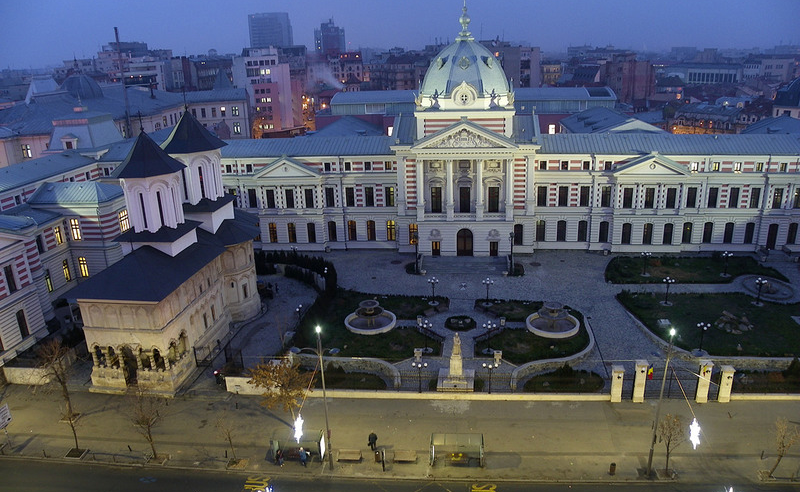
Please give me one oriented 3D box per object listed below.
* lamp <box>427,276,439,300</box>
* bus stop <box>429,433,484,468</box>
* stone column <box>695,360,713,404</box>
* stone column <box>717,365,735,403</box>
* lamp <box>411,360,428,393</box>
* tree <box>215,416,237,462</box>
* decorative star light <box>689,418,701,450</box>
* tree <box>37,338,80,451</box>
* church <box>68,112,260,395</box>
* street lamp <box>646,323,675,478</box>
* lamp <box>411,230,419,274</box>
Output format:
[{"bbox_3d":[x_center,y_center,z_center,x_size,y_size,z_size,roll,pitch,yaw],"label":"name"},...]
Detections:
[{"bbox_3d":[4.316,5.868,76.720,1.400,3.200,1.400,0,18,6],"label":"lamp"},{"bbox_3d":[4.434,15.819,46.527,4.200,2.400,1.700,0,19,5],"label":"bus stop"},{"bbox_3d":[27.045,12.117,53.552,1.100,3.770,1.100,0,19,5],"label":"stone column"},{"bbox_3d":[28.989,12.347,53.593,1.100,3.190,1.100,0,19,5],"label":"stone column"},{"bbox_3d":[1.880,12.416,55.873,1.450,3.350,1.450,0,19,5],"label":"lamp"},{"bbox_3d":[-13.437,15.112,47.457,1.600,4.100,1.600,0,19,5],"label":"tree"},{"bbox_3d":[17.438,11.150,35.643,0.707,1.717,0.505,0,19,5],"label":"decorative star light"},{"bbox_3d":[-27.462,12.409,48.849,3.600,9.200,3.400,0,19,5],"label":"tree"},{"bbox_3d":[-24.029,-2.307,65.653,14.342,24.442,29.290,0,19,5],"label":"church"},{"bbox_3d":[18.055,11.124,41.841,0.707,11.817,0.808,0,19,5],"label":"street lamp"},{"bbox_3d":[2.351,1.000,86.818,0.750,6.350,0.750,0,18,6],"label":"lamp"}]

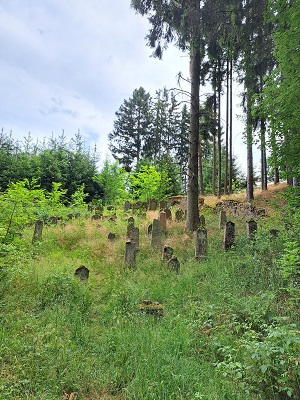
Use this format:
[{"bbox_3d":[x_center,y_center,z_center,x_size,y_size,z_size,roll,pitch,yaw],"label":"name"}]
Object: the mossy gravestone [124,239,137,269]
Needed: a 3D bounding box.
[{"bbox_3d":[-0.816,2.259,11.600,0.430,1.250,0.180,5,-5,-12],"label":"mossy gravestone"}]

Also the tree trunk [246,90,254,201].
[{"bbox_3d":[8.879,-4.771,24.500,0.550,9.800,0.550,1,-5,0],"label":"tree trunk"}]

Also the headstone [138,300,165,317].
[{"bbox_3d":[0.030,2.201,5.600,0.480,0.300,0.260,2,-5,-8],"label":"headstone"}]

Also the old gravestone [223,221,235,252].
[{"bbox_3d":[3.831,1.738,13.500,0.420,1.420,0.200,8,-6,-22],"label":"old gravestone"}]

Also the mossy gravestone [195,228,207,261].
[{"bbox_3d":[2.330,2.029,12.500,0.470,1.400,0.200,5,-5,-18],"label":"mossy gravestone"}]

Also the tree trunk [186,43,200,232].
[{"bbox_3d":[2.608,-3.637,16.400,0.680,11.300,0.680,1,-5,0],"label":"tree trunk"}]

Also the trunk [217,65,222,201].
[{"bbox_3d":[7.174,-7.092,28.500,0.420,13.800,0.420,1,-5,0],"label":"trunk"}]

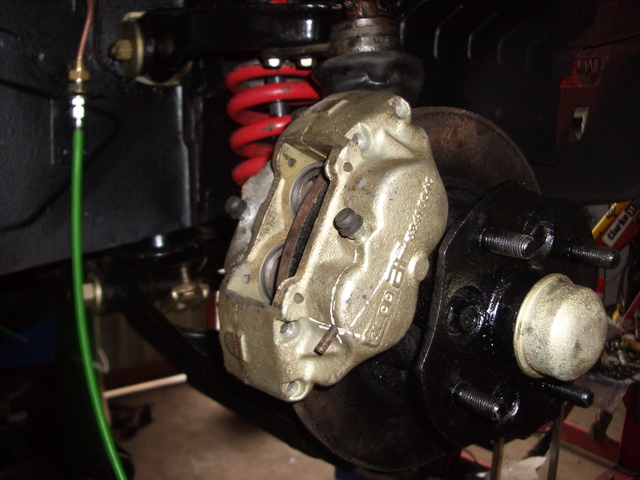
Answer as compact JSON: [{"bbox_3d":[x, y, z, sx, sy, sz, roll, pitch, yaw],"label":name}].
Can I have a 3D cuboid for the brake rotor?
[{"bbox_3d":[0.075,0.035,0.410,0.234,0.234,0.030,-5,11,-34],"label":"brake rotor"}]

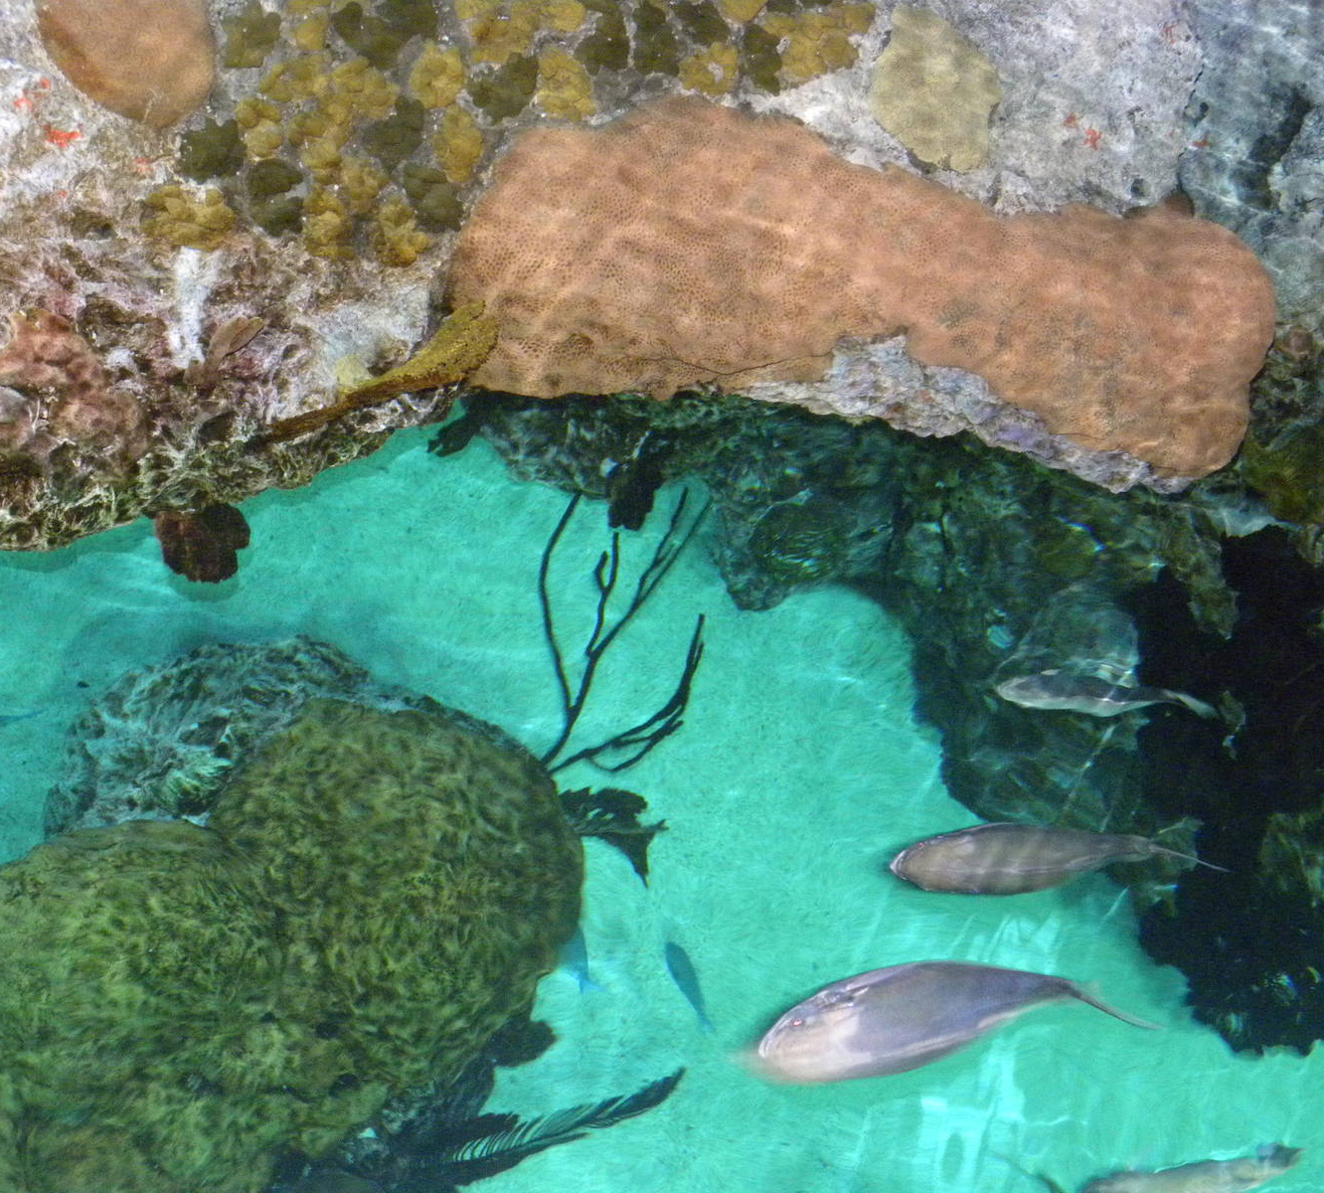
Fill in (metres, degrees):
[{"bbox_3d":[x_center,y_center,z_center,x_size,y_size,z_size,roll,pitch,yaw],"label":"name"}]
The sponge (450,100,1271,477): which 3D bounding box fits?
[{"bbox_3d":[0.300,-0.434,2.844,1.240,0.320,0.520,9,62,5],"label":"sponge"}]

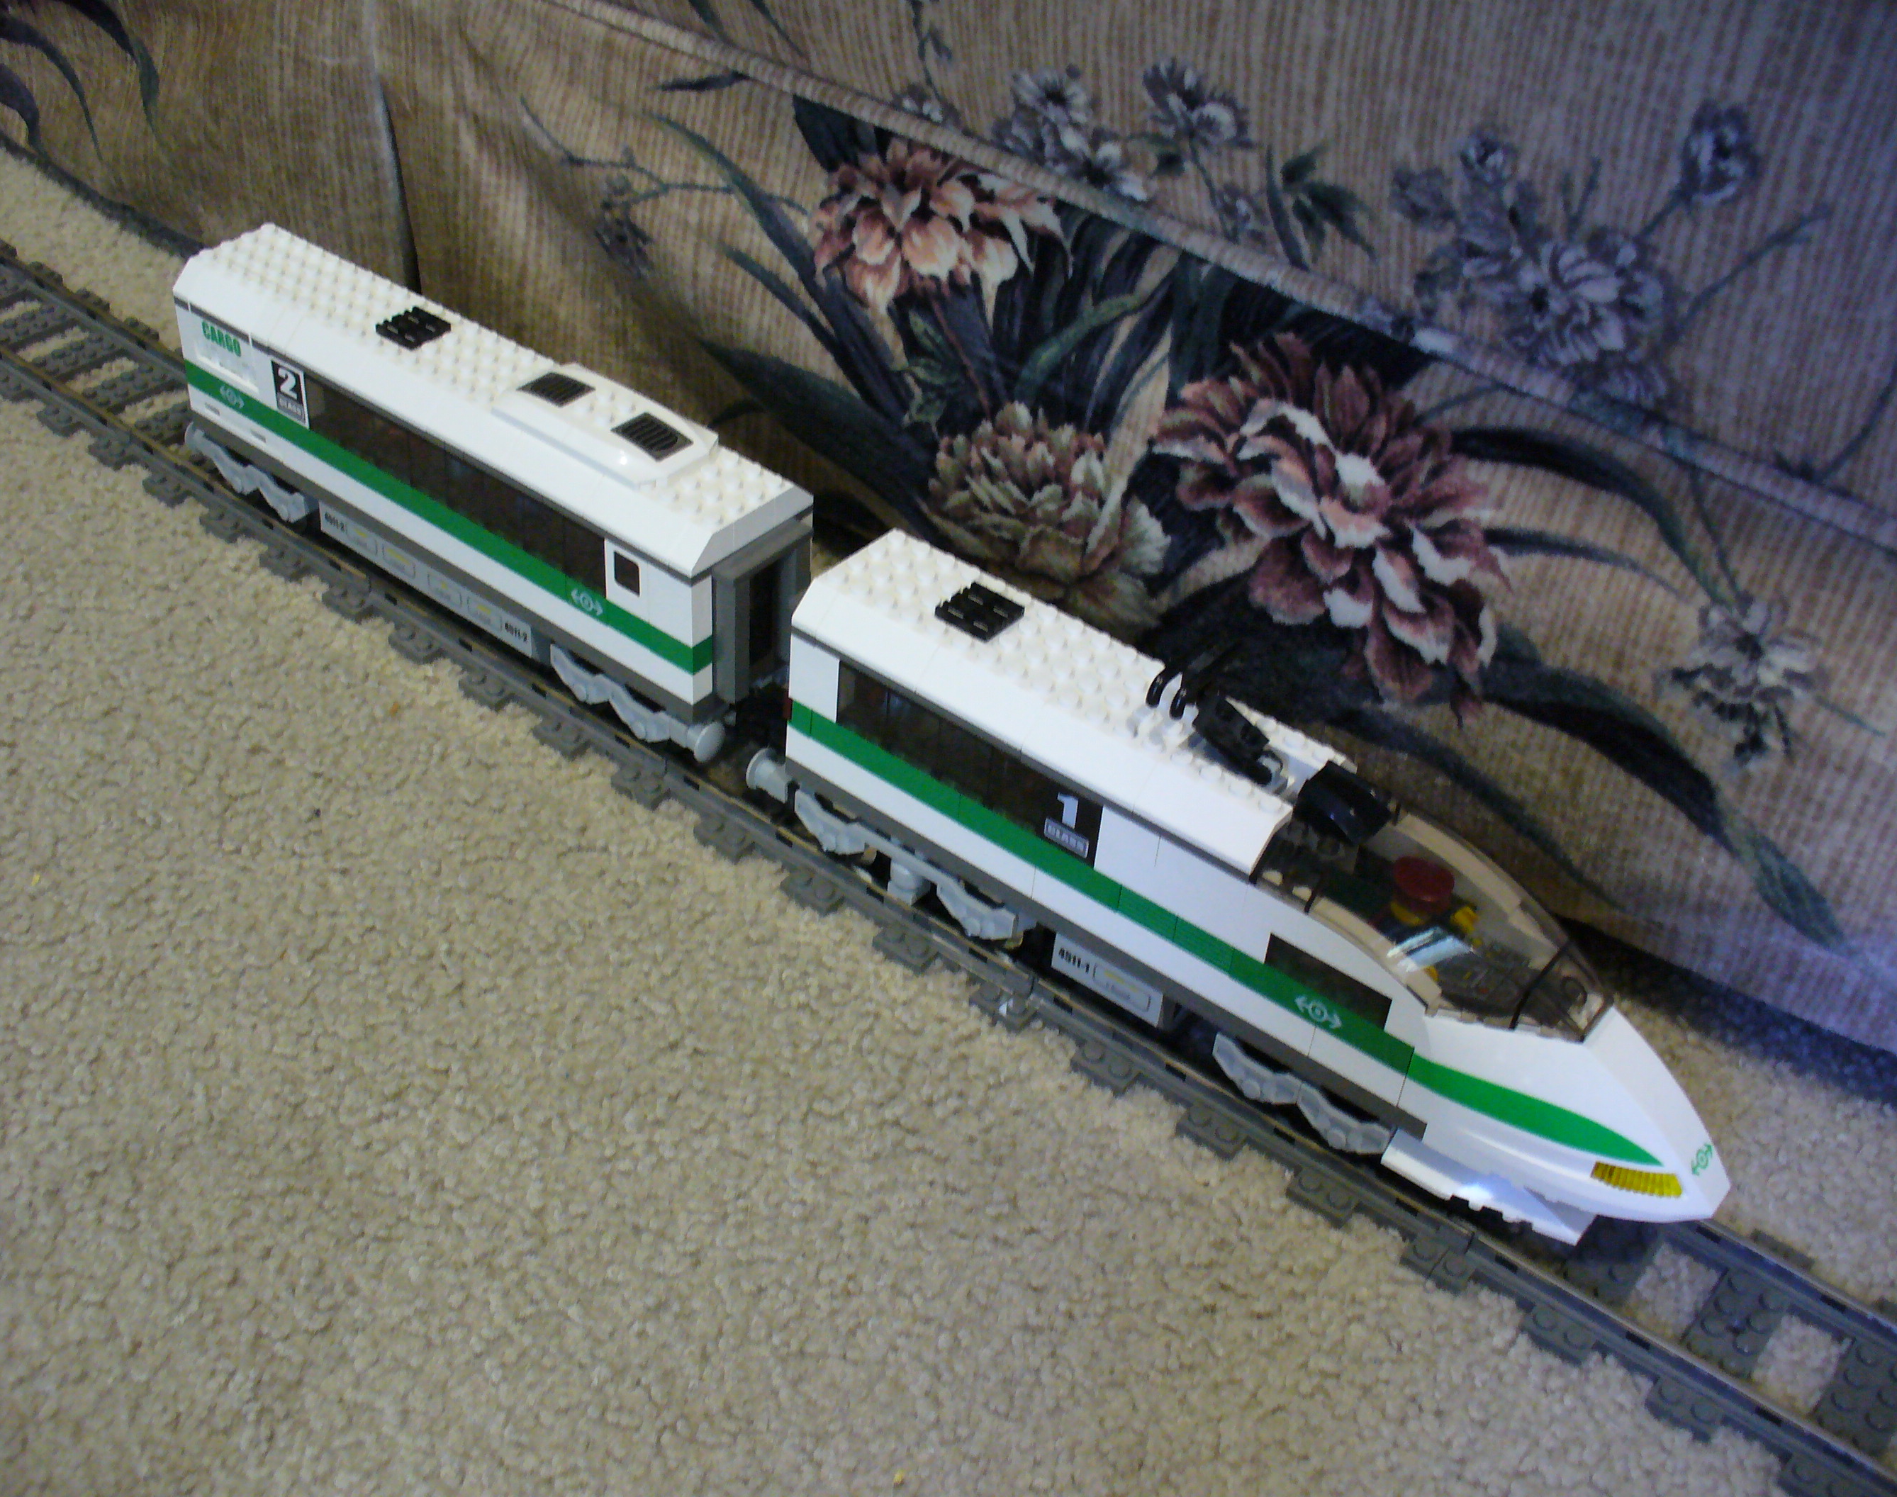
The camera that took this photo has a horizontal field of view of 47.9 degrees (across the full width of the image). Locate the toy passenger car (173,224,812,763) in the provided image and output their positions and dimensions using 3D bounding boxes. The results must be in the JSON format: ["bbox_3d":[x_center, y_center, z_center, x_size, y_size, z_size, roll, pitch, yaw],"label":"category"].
[{"bbox_3d":[-0.142,-0.084,0.637,0.245,0.088,0.049,29,46,27],"label":"toy passenger car"}]

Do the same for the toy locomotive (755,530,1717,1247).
[{"bbox_3d":[0.066,0.025,0.509,0.273,0.101,0.050,29,46,26],"label":"toy locomotive"}]

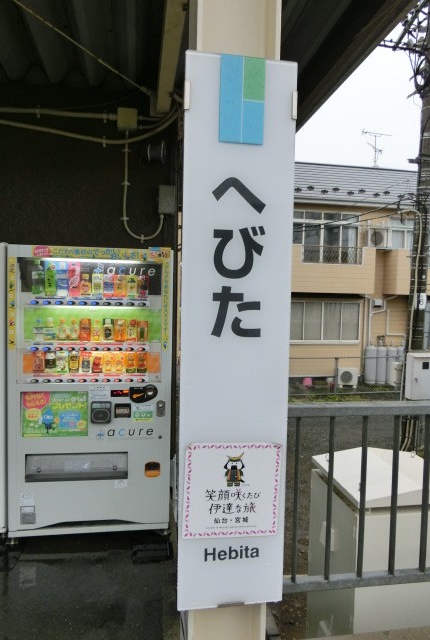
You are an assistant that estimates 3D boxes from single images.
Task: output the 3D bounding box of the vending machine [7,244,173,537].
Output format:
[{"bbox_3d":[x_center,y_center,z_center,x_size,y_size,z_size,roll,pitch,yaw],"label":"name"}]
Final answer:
[{"bbox_3d":[-0.817,0.449,3.232,0.989,1.829,0.720,1,3,-8],"label":"vending machine"}]

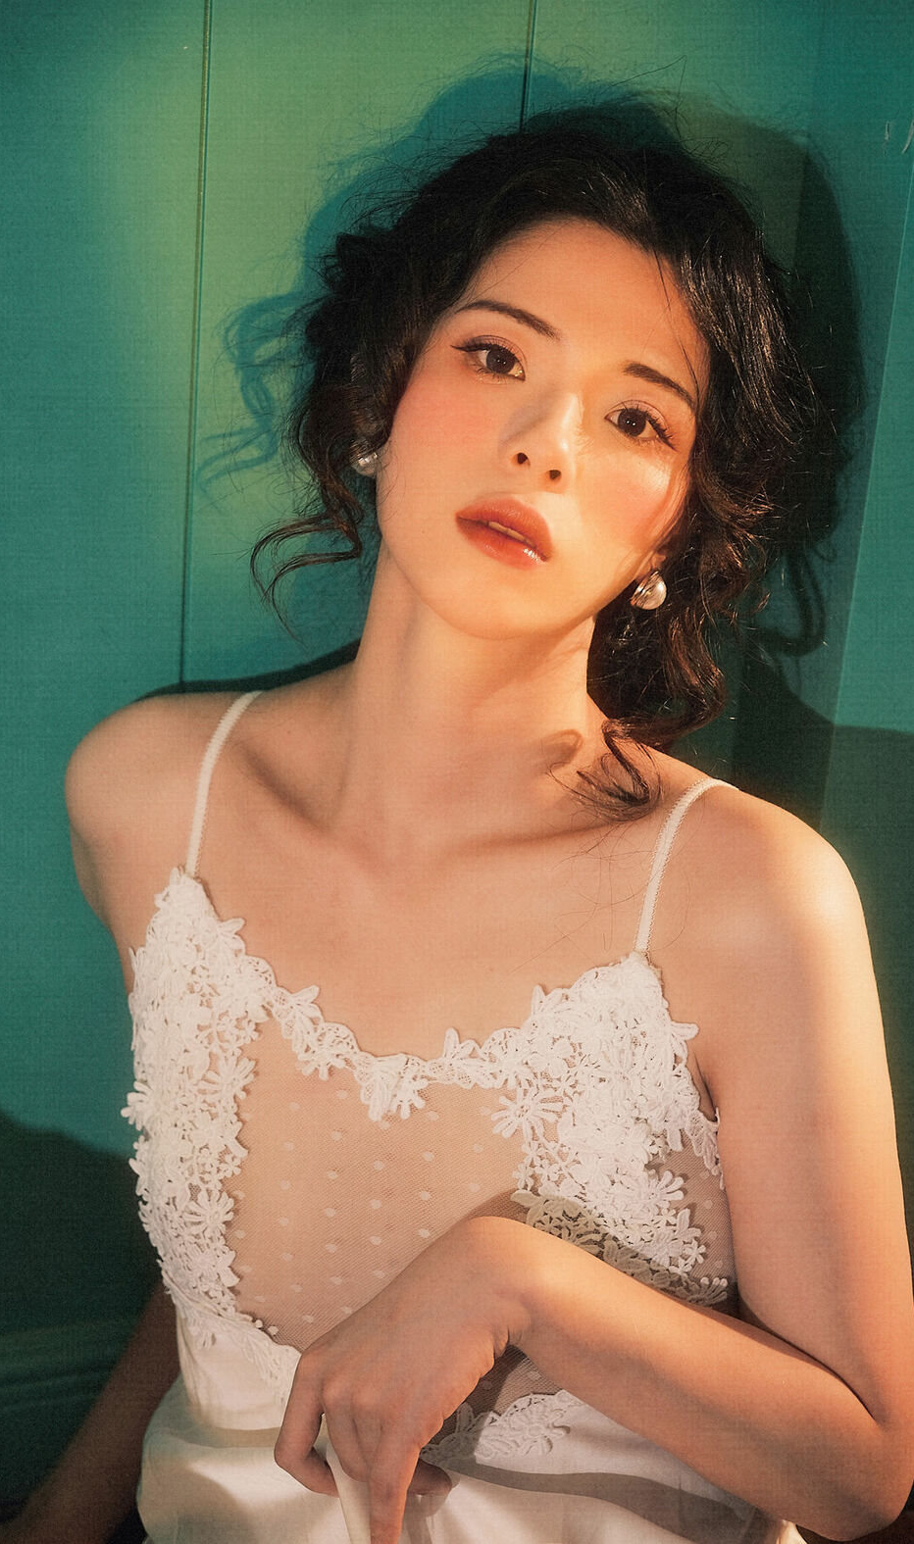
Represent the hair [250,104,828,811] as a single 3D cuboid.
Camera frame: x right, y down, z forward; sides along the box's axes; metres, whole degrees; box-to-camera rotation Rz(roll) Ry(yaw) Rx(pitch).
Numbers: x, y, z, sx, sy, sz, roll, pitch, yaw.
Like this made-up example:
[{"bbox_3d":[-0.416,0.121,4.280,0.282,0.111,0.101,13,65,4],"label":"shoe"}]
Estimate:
[{"bbox_3d":[0.042,-0.143,1.580,0.245,0.280,0.210,16,2,0],"label":"hair"}]

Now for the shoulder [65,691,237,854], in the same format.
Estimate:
[{"bbox_3d":[-0.140,0.001,1.635,0.085,0.080,0.095,9,17,13],"label":"shoulder"}]

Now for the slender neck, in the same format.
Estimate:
[{"bbox_3d":[0.006,-0.028,1.585,0.125,0.125,0.115,7,15,6],"label":"slender neck"}]

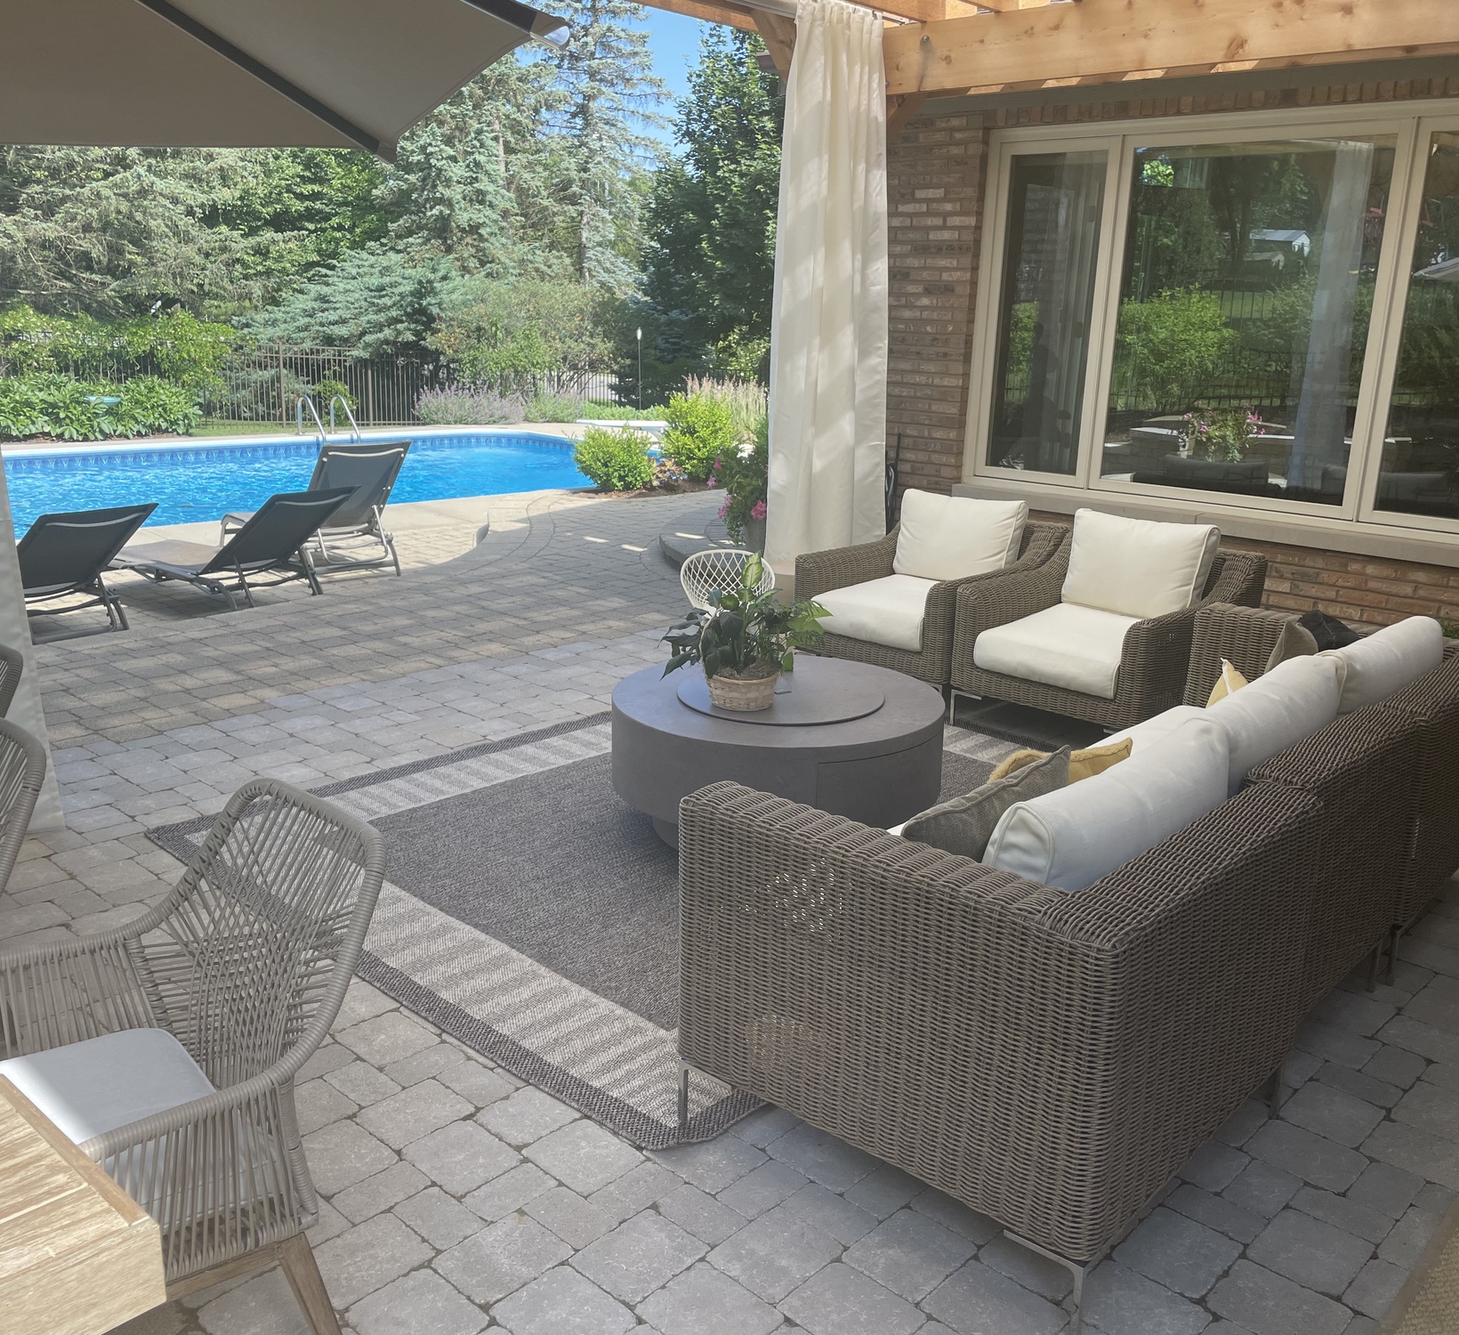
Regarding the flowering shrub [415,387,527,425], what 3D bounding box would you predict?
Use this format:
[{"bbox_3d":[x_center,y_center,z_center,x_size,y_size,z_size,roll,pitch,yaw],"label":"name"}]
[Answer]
[{"bbox_3d":[-3.873,-3.990,20.168,1.660,0.580,0.950,-2,16,-12],"label":"flowering shrub"}]

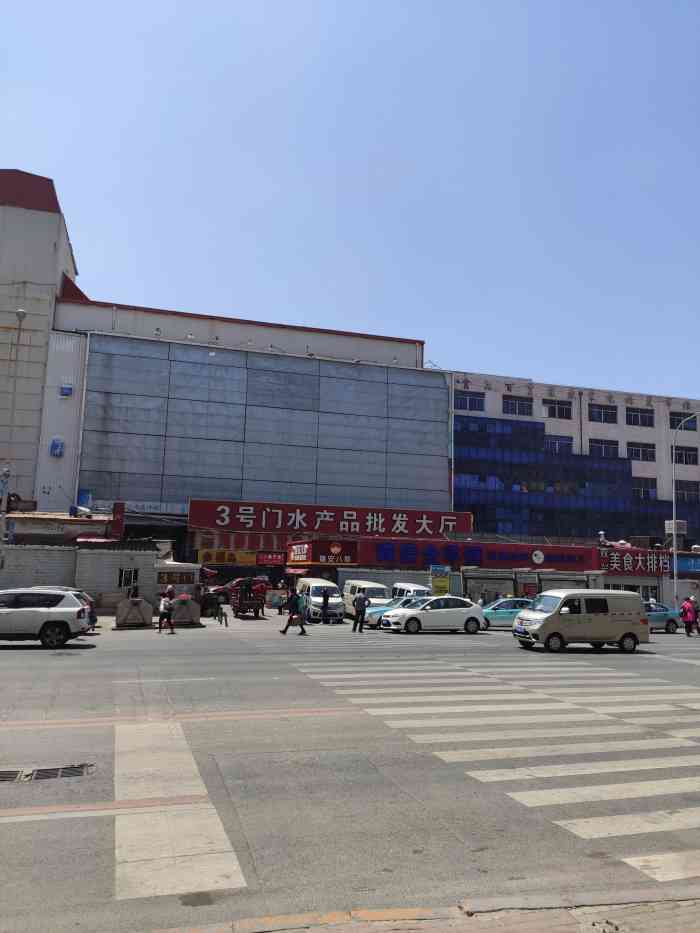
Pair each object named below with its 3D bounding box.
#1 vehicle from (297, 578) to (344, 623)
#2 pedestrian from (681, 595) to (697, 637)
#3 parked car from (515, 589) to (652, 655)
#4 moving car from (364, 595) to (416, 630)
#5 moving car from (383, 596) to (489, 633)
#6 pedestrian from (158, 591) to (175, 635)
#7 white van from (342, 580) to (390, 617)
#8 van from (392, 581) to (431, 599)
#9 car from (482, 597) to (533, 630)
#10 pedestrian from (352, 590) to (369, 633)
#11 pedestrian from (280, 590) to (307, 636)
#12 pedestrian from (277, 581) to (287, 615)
[{"bbox_3d":[-1.470,6.549,34.419,1.649,1.987,4.749,3,-8,-10],"label":"vehicle"},{"bbox_3d":[14.682,6.521,30.481,0.500,1.660,0.550,4,-9,-16],"label":"pedestrian"},{"bbox_3d":[7.995,5.330,24.470,4.459,1.987,1.686,4,-9,-16],"label":"parked car"},{"bbox_3d":[2.551,6.451,31.145,4.473,1.430,1.726,3,-8,-11],"label":"moving car"},{"bbox_3d":[3.617,6.288,29.999,4.413,1.473,1.805,4,-9,-18],"label":"moving car"},{"bbox_3d":[-6.831,5.452,26.274,0.500,1.580,0.500,4,-9,-16],"label":"pedestrian"},{"bbox_3d":[0.876,7.181,38.110,1.614,1.901,4.393,3,-8,-10],"label":"white van"},{"bbox_3d":[4.110,8.508,46.300,1.500,1.770,3.750,3,-9,-15],"label":"van"},{"bbox_3d":[7.014,6.596,31.455,4.519,1.437,1.728,4,-9,-15],"label":"car"},{"bbox_3d":[0.446,5.909,28.615,0.620,1.680,0.360,1,-8,0],"label":"pedestrian"},{"bbox_3d":[-2.153,5.601,26.834,0.850,1.660,0.550,4,-9,-16],"label":"pedestrian"},{"bbox_3d":[-3.634,7.081,37.512,0.500,1.720,0.420,1,-8,0],"label":"pedestrian"}]

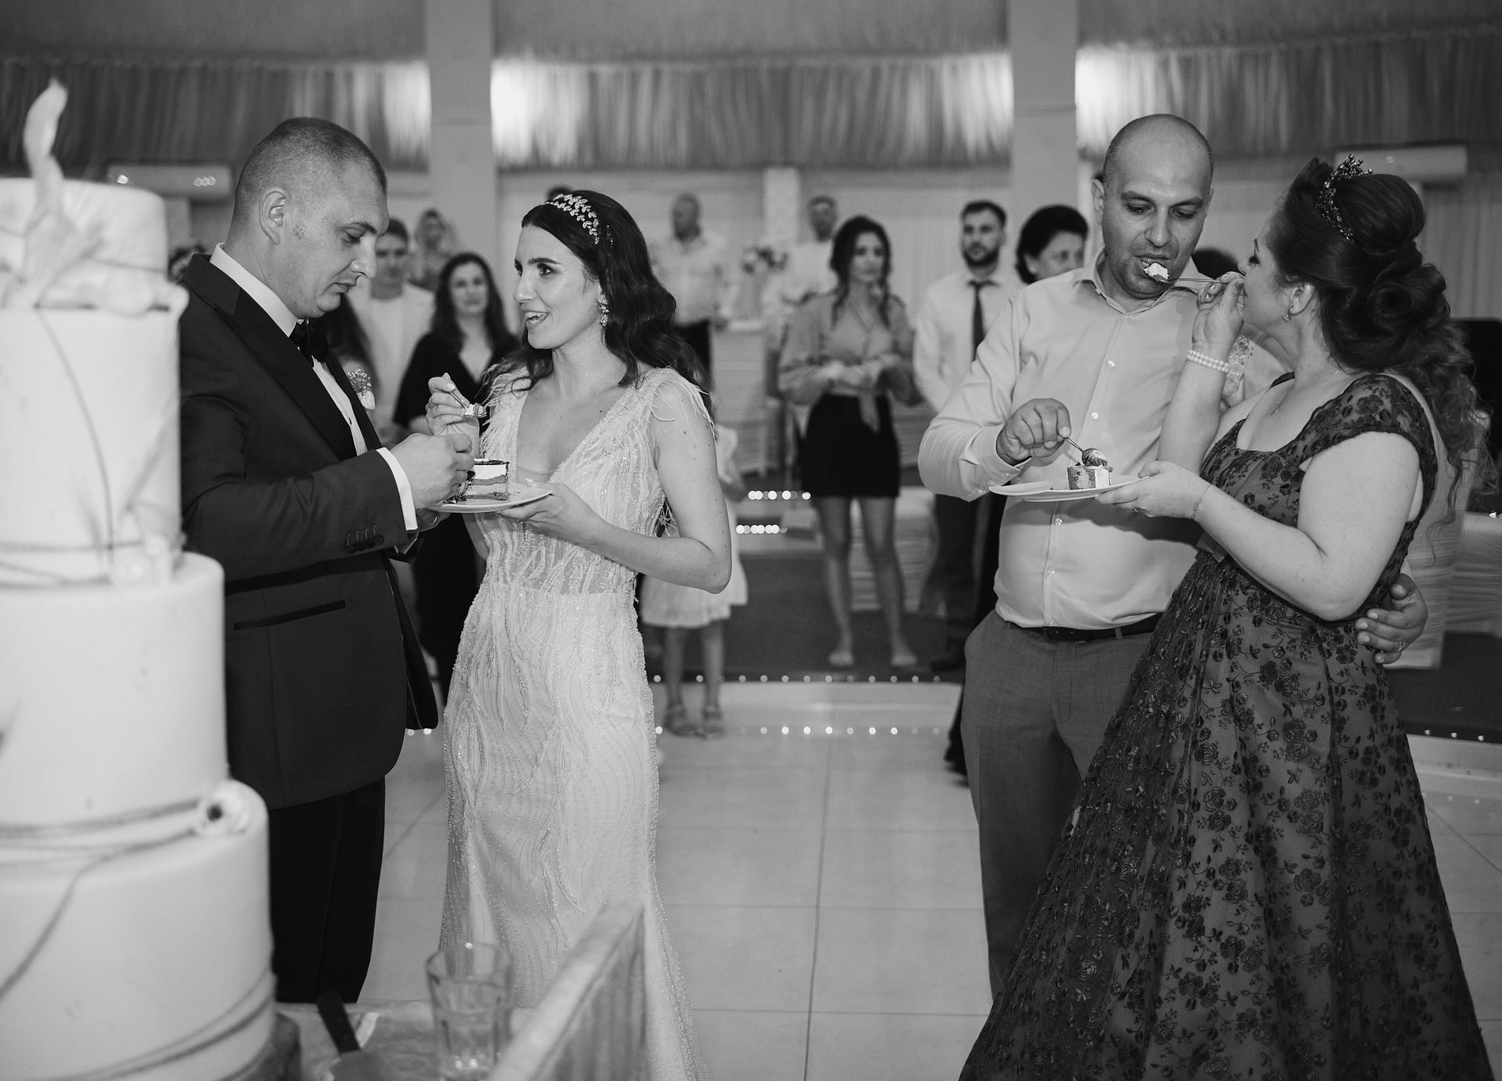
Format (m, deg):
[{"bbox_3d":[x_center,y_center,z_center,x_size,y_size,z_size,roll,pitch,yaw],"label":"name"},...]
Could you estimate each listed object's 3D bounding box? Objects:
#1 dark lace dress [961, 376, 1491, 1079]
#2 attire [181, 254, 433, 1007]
[{"bbox_3d":[0.714,0.438,2.286,0.880,1.335,0.850,-5,9,-30],"label":"dark lace dress"},{"bbox_3d":[-0.626,0.350,2.272,0.460,1.520,0.540,2,8,16],"label":"attire"}]

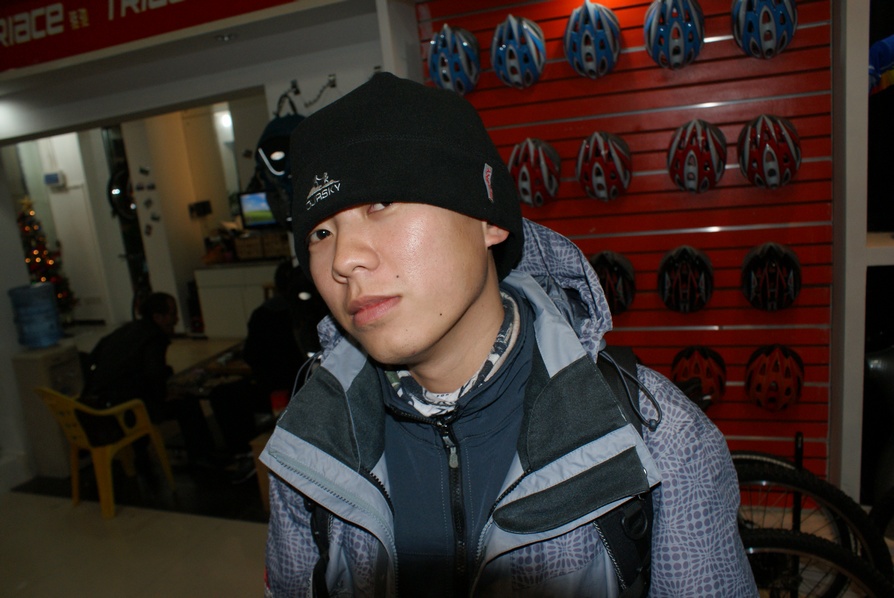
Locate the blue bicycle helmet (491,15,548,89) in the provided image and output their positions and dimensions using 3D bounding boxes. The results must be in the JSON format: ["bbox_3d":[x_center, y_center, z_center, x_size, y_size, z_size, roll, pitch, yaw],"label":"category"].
[{"bbox_3d":[0.285,-1.000,2.727,0.216,0.282,0.165,-2,24,19],"label":"blue bicycle helmet"}]

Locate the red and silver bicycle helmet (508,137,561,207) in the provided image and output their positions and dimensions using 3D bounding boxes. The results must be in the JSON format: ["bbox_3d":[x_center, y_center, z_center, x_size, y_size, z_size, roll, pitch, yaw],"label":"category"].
[{"bbox_3d":[0.354,-0.516,2.719,0.213,0.270,0.160,-2,13,20],"label":"red and silver bicycle helmet"}]

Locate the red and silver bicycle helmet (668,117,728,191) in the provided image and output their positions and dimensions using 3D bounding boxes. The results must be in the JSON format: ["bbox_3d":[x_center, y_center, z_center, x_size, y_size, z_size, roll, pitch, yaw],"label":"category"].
[{"bbox_3d":[0.969,-0.546,2.605,0.216,0.282,0.165,-2,24,19],"label":"red and silver bicycle helmet"}]

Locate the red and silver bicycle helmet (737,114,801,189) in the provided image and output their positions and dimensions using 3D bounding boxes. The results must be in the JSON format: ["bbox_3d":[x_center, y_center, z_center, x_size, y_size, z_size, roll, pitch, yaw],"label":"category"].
[{"bbox_3d":[1.151,-0.524,2.393,0.210,0.265,0.160,-8,9,19],"label":"red and silver bicycle helmet"}]

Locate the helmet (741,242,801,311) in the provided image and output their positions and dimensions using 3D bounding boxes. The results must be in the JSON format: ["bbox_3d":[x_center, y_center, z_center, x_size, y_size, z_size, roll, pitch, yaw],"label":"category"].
[{"bbox_3d":[1.212,-0.084,2.514,0.213,0.270,0.160,-2,13,20],"label":"helmet"}]

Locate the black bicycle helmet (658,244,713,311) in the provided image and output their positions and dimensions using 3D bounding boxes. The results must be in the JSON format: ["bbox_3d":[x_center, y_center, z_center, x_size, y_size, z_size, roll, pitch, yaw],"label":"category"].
[{"bbox_3d":[0.965,-0.068,2.717,0.216,0.282,0.165,-2,24,19],"label":"black bicycle helmet"}]

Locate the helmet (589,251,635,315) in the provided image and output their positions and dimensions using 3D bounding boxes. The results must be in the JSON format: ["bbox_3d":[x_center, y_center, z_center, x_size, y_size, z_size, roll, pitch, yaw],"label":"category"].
[{"bbox_3d":[0.680,-0.055,2.815,0.216,0.282,0.165,-2,24,19],"label":"helmet"}]

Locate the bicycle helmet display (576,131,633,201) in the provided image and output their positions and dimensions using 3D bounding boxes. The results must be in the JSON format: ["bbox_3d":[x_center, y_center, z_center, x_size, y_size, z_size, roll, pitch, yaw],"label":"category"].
[{"bbox_3d":[0.615,-0.521,2.622,0.213,0.270,0.160,-2,13,20],"label":"bicycle helmet display"}]

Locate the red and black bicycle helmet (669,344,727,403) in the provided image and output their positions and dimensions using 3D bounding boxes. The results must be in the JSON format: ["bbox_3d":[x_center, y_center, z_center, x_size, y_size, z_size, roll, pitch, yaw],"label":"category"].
[{"bbox_3d":[1.007,0.314,2.688,0.213,0.270,0.160,-2,13,20],"label":"red and black bicycle helmet"}]

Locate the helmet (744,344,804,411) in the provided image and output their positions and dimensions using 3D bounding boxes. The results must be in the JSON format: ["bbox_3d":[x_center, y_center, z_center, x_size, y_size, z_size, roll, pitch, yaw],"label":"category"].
[{"bbox_3d":[1.266,0.303,2.593,0.213,0.270,0.160,-2,13,20],"label":"helmet"}]

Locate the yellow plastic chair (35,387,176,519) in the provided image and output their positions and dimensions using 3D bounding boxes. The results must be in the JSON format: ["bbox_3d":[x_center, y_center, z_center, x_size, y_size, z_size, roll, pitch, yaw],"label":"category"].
[{"bbox_3d":[-1.896,0.789,3.723,0.510,0.720,0.470,3,14,39],"label":"yellow plastic chair"}]

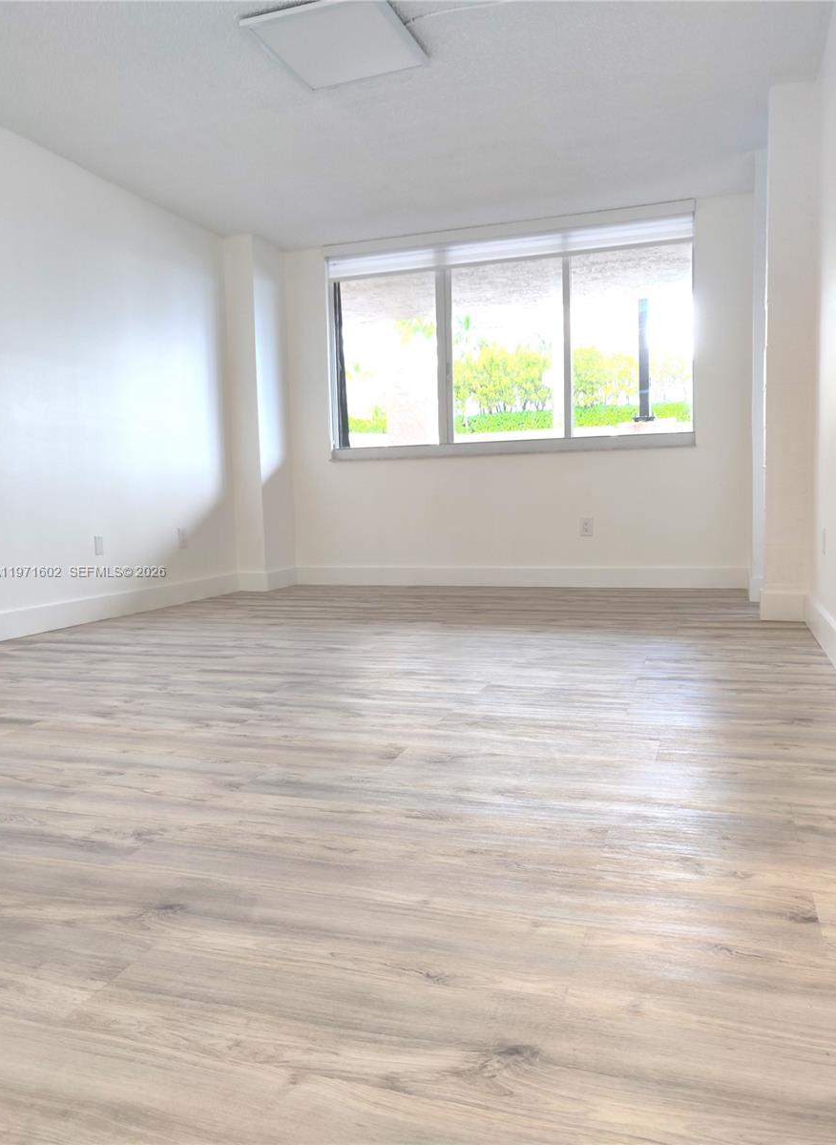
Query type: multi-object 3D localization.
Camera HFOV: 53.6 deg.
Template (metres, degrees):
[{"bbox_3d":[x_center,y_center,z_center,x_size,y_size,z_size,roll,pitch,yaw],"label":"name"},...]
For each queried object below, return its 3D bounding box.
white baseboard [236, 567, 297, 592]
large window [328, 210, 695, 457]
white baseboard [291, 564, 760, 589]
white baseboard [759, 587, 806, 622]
[{"bbox_3d":[-1.168,0.046,6.471,0.246,0.146,0.496,0,5,19],"label":"white baseboard"},{"bbox_3d":[0.598,-1.641,5.983,2.668,1.513,0.100,0,5,19],"label":"large window"},{"bbox_3d":[0.614,0.034,6.099,3.395,0.146,0.020,0,5,19],"label":"white baseboard"},{"bbox_3d":[1.845,0.174,4.186,0.211,0.146,0.020,0,5,19],"label":"white baseboard"}]

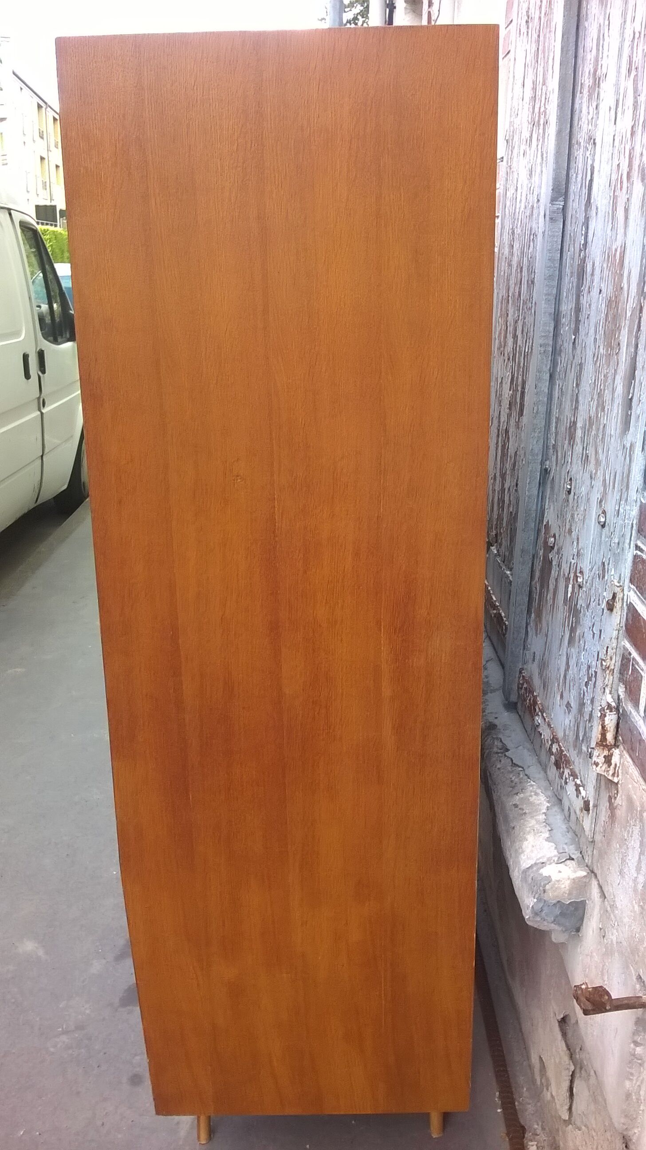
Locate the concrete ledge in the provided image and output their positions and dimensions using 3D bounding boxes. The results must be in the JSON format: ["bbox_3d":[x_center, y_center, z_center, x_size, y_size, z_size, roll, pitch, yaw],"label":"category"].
[{"bbox_3d":[0.336,0.304,1.998,0.115,0.120,1.110,1,18,-1],"label":"concrete ledge"}]

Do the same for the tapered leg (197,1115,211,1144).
[{"bbox_3d":[-0.219,0.992,1.846,0.028,0.110,0.028,-1,18,0],"label":"tapered leg"}]

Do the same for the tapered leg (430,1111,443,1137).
[{"bbox_3d":[0.209,0.979,1.844,0.028,0.110,0.028,-1,18,0],"label":"tapered leg"}]

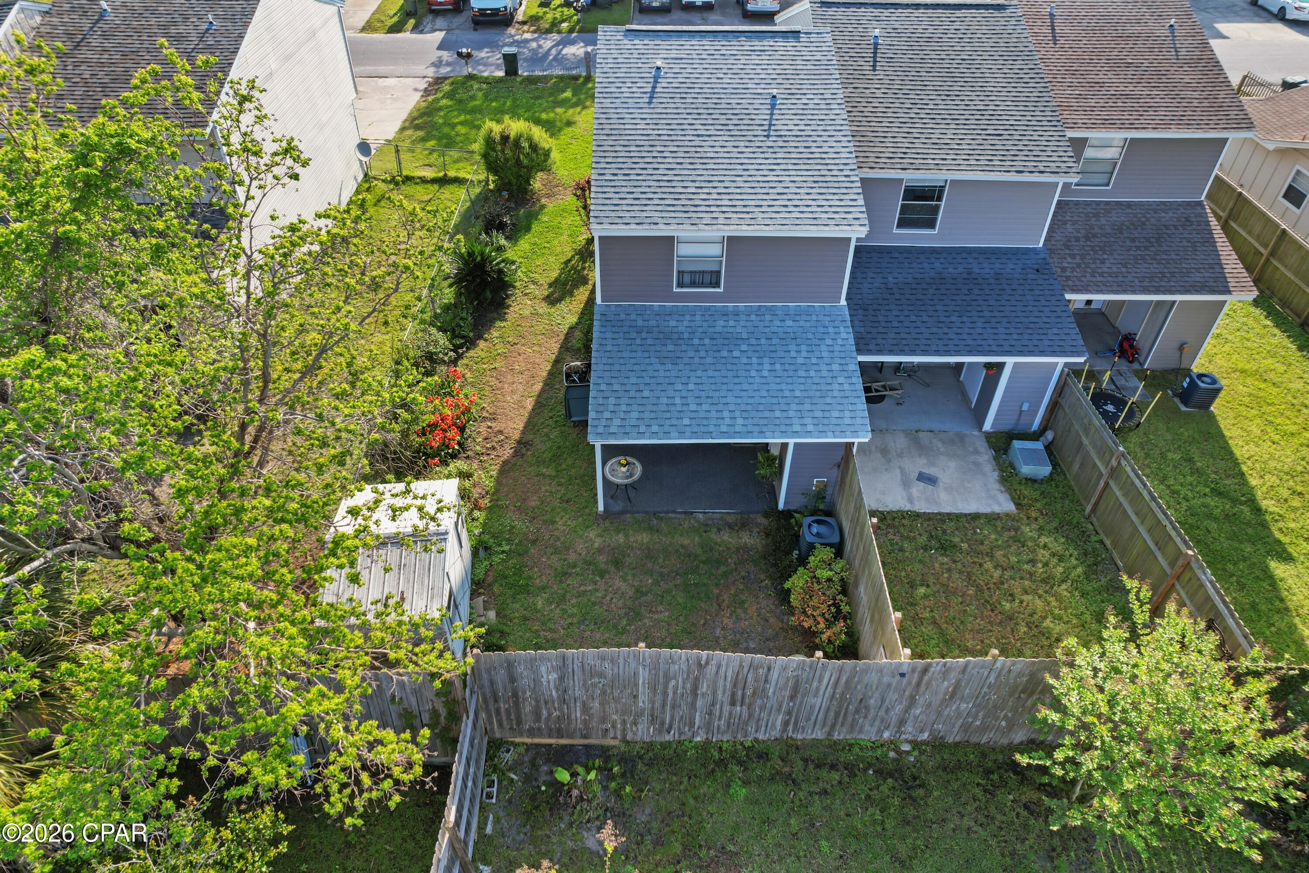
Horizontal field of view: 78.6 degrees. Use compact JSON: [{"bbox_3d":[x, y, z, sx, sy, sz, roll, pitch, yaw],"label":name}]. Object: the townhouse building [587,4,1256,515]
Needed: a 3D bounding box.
[{"bbox_3d":[5.849,-6.353,19.240,14.200,6.950,17.200,0,40,-1],"label":"townhouse building"}]

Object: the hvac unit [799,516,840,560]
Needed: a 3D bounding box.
[{"bbox_3d":[2.923,1.912,14.221,0.600,0.720,0.600,0,40,-1],"label":"hvac unit"}]

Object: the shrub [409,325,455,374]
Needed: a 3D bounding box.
[{"bbox_3d":[-5.138,-2.003,18.567,0.980,1.000,1.150,0,40,-1],"label":"shrub"}]

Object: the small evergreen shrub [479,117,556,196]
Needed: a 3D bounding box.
[{"bbox_3d":[-4.502,-9.093,26.071,2.450,2.200,2.450,0,40,-1],"label":"small evergreen shrub"}]

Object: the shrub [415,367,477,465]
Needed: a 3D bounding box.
[{"bbox_3d":[-4.313,-0.350,16.767,1.250,0.800,2.300,0,40,-1],"label":"shrub"}]

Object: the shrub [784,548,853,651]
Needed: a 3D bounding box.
[{"bbox_3d":[2.583,2.618,12.694,1.000,1.600,1.350,0,40,-1],"label":"shrub"}]

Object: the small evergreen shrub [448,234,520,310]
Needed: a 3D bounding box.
[{"bbox_3d":[-4.448,-4.267,20.723,1.800,1.700,1.950,0,40,-1],"label":"small evergreen shrub"}]

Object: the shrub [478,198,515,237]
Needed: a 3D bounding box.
[{"bbox_3d":[-4.722,-6.517,23.962,1.080,0.970,1.200,0,40,-1],"label":"shrub"}]

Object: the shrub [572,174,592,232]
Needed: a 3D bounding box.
[{"bbox_3d":[-1.799,-6.787,23.671,1.250,1.800,1.250,0,40,-1],"label":"shrub"}]

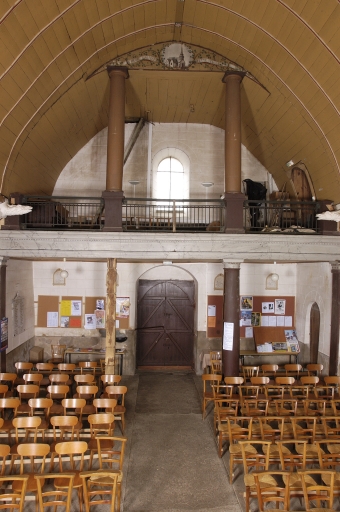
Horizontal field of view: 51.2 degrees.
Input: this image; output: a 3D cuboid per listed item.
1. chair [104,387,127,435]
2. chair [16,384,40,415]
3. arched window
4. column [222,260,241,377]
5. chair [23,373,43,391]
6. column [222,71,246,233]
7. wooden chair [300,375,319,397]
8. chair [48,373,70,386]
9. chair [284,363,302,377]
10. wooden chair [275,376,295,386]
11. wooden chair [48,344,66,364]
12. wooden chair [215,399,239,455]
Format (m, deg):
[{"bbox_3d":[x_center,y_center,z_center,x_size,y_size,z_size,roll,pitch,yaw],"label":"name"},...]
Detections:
[{"bbox_3d":[-1.016,2.904,6.623,0.420,0.780,0.470,1,-2,-3],"label":"chair"},{"bbox_3d":[-2.758,2.925,6.702,0.430,0.790,0.450,1,-1,-3],"label":"chair"},{"bbox_3d":[0.015,-2.241,10.873,0.822,1.641,0.120,1,-1,-3],"label":"arched window"},{"bbox_3d":[1.363,1.725,7.838,0.420,3.275,0.420,1,-2,-3],"label":"column"},{"bbox_3d":[-2.755,2.810,6.990,0.430,0.820,0.480,1,-2,-6],"label":"chair"},{"bbox_3d":[1.445,-2.325,8.190,0.470,3.652,0.470,1,-1,-3],"label":"column"},{"bbox_3d":[3.002,2.972,7.360,0.420,0.780,0.470,1,-2,-3],"label":"wooden chair"},{"bbox_3d":[-2.376,2.951,7.413,0.430,0.790,0.450,1,-1,-3],"label":"chair"},{"bbox_3d":[2.882,2.938,8.039,0.430,0.820,0.480,1,-2,-1],"label":"chair"},{"bbox_3d":[2.529,3.051,7.533,0.430,0.790,0.450,1,-1,-3],"label":"wooden chair"},{"bbox_3d":[-3.021,2.864,9.454,0.430,0.860,0.470,1,-2,-3],"label":"wooden chair"},{"bbox_3d":[0.998,2.893,5.948,0.430,0.790,0.450,1,-2,-3],"label":"wooden chair"}]

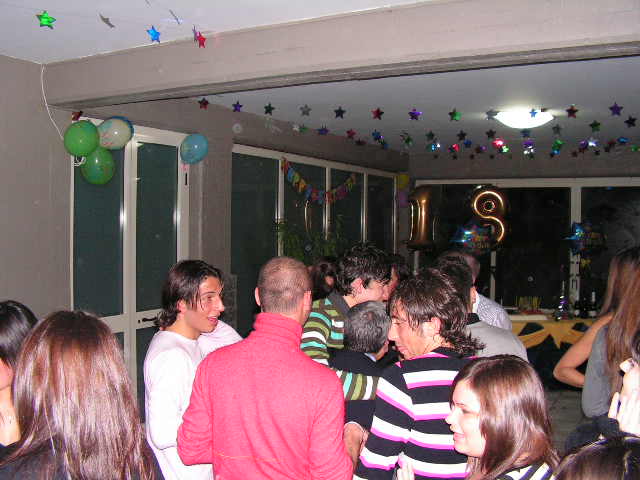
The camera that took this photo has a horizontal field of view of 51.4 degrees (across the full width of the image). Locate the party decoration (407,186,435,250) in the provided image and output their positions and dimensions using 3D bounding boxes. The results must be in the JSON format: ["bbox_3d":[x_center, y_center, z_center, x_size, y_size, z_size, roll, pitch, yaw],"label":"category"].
[{"bbox_3d":[1.193,-0.255,7.900,0.340,0.760,0.200,0,1,6],"label":"party decoration"}]

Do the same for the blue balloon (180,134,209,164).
[{"bbox_3d":[-1.018,-0.742,5.400,0.230,0.260,0.230,0,1,0],"label":"blue balloon"}]

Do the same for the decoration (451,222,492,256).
[{"bbox_3d":[1.696,-0.006,7.450,0.470,0.390,0.200,0,1,6],"label":"decoration"}]

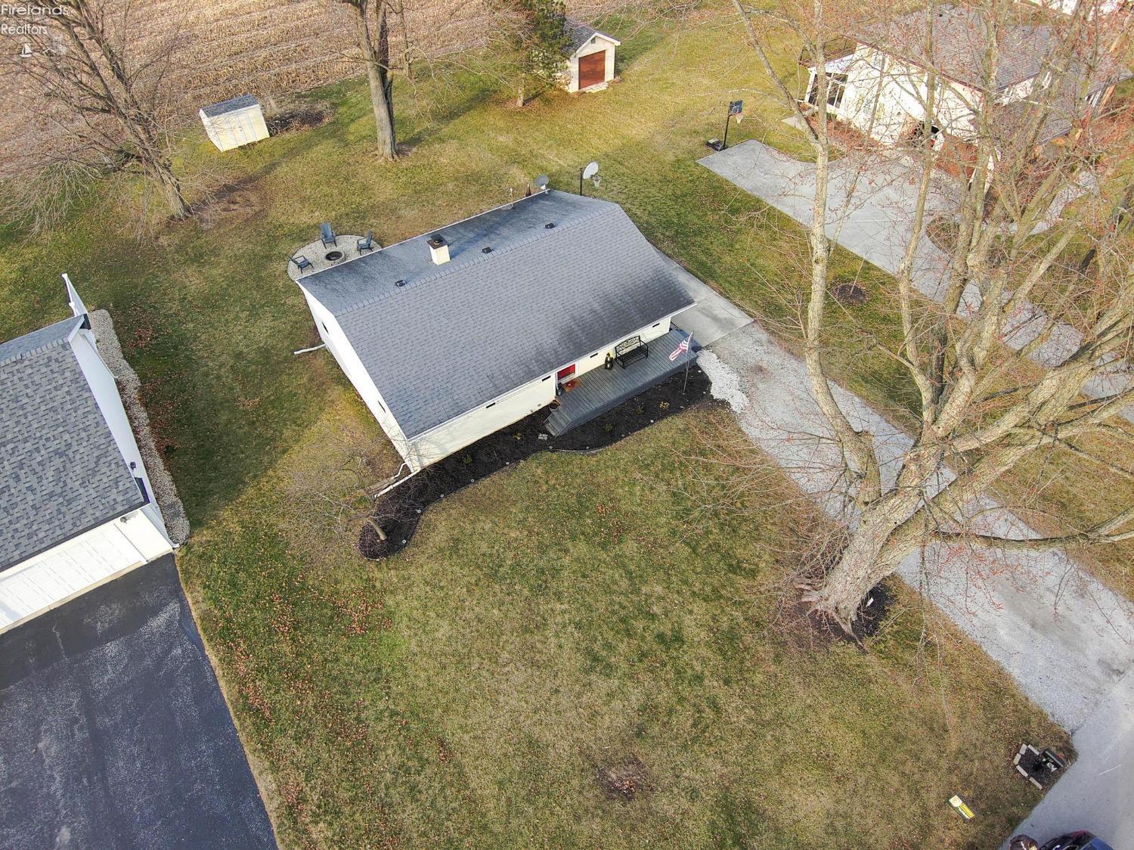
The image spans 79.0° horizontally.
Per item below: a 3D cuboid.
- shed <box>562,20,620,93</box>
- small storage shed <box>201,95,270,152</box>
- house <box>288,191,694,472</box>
[{"bbox_3d":[0.558,-25.266,46.334,4.150,3.350,4.600,-29,54,-23],"label":"shed"},{"bbox_3d":[-19.986,-18.250,41.126,3.020,2.250,2.250,-31,55,-24],"label":"small storage shed"},{"bbox_3d":[-2.981,-5.098,27.762,12.400,4.500,10.340,-27,54,-22],"label":"house"}]

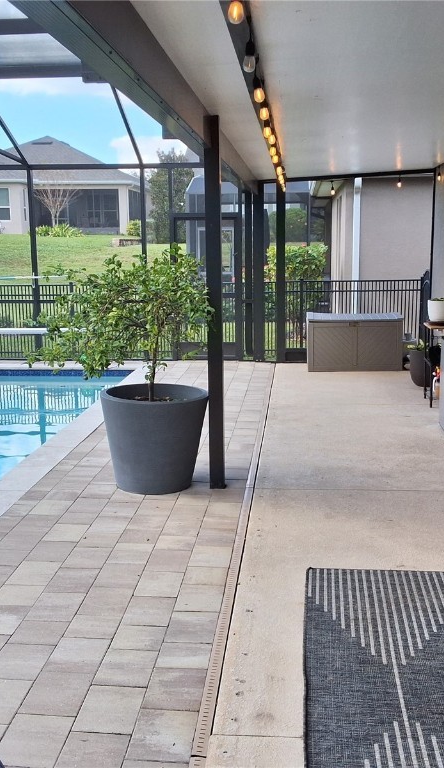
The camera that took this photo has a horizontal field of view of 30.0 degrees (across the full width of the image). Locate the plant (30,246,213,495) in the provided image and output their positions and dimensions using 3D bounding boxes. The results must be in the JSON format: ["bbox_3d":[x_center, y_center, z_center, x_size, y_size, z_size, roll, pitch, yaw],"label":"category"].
[{"bbox_3d":[-0.702,-0.115,5.751,1.283,1.651,1.050,0,10,5],"label":"plant"}]

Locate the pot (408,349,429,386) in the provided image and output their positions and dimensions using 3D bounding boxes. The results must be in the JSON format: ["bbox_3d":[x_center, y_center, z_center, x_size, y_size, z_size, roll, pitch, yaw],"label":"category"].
[{"bbox_3d":[2.338,-0.191,9.563,0.320,0.418,0.320,0,10,5],"label":"pot"}]

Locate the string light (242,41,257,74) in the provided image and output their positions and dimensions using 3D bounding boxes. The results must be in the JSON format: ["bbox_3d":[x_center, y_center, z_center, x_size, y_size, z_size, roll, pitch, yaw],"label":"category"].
[{"bbox_3d":[0.099,-1.181,2.989,0.046,0.115,0.046,0,10,5],"label":"string light"}]

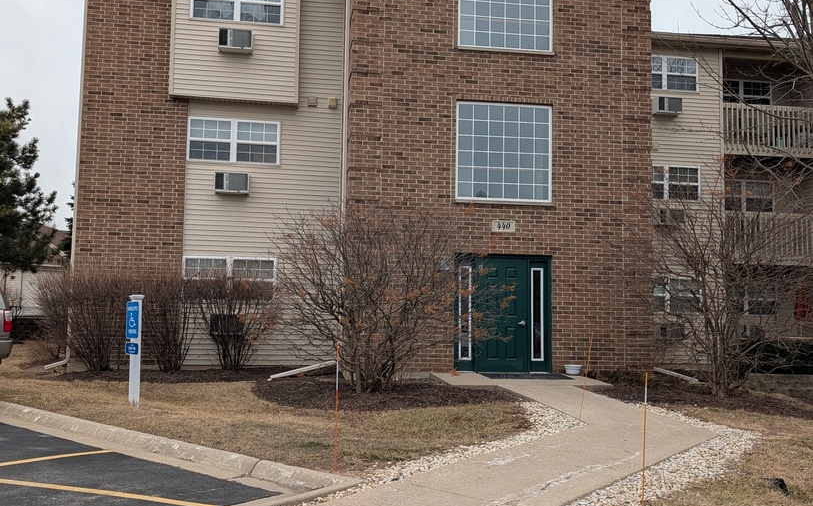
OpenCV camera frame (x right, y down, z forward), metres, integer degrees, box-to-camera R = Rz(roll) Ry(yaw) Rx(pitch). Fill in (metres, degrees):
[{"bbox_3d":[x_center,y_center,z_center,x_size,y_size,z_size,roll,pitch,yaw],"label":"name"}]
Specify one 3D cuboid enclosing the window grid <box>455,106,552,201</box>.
[{"bbox_3d":[1.810,-1.846,13.794,1.813,1.801,0.120,2,-4,-8],"label":"window grid"}]

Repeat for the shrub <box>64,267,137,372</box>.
[{"bbox_3d":[-5.632,1.212,13.810,1.330,1.890,1.350,2,-4,-8],"label":"shrub"}]

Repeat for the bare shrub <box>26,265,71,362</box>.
[{"bbox_3d":[-6.625,1.135,13.880,0.850,1.807,1.000,2,-4,-8],"label":"bare shrub"}]

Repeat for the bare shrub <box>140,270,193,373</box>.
[{"bbox_3d":[-4.454,1.250,13.921,0.933,1.886,1.100,2,-4,-8],"label":"bare shrub"}]

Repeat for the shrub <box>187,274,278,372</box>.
[{"bbox_3d":[-3.284,1.302,14.181,1.702,1.827,1.500,2,-4,-8],"label":"shrub"}]

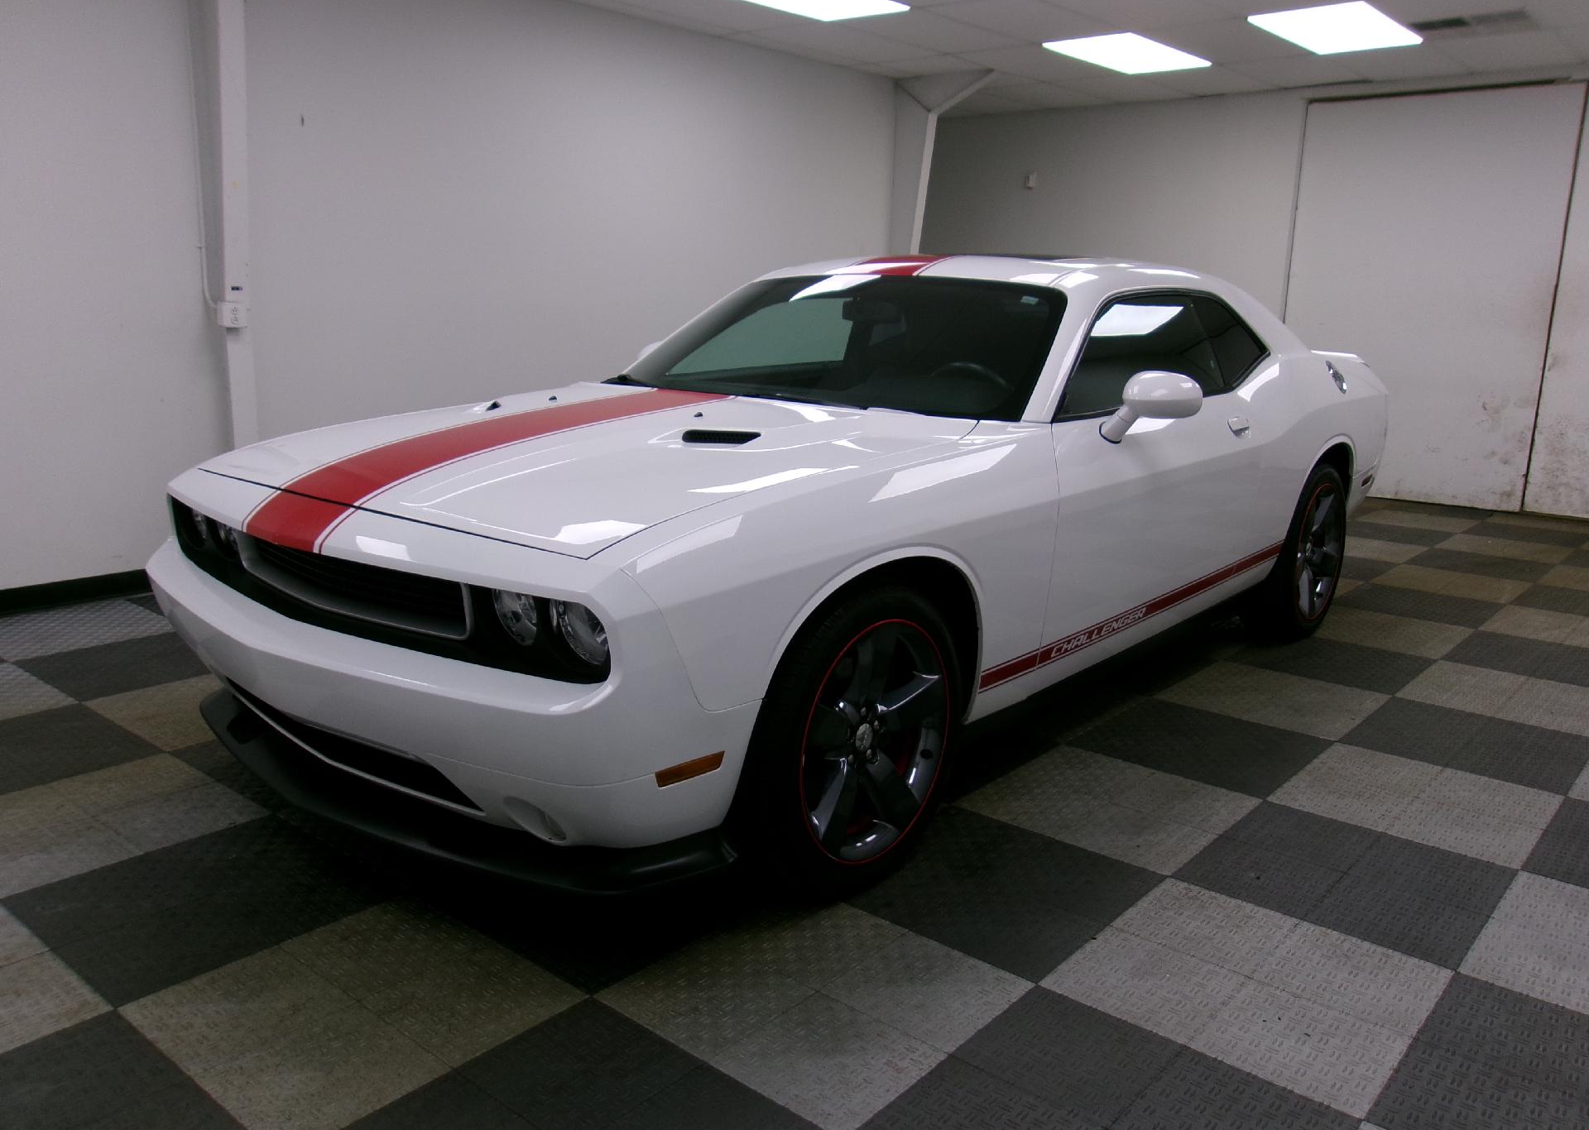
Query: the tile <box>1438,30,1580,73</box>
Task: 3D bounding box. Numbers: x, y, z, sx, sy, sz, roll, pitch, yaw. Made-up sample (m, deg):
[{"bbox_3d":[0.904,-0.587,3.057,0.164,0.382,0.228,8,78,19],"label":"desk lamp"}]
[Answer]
[{"bbox_3d":[4.207,-3.011,7.279,0.600,0.020,1.145,12,16,39],"label":"tile"}]

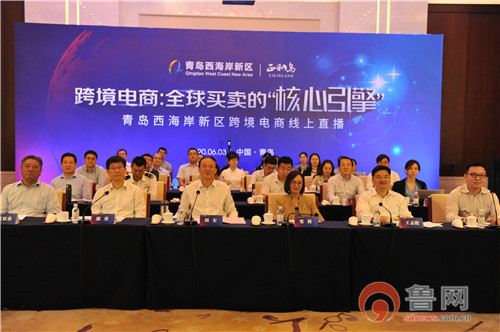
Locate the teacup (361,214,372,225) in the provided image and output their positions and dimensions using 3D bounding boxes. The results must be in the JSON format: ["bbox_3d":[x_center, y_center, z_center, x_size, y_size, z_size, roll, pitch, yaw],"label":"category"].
[{"bbox_3d":[1.055,0.496,5.707,0.108,0.085,0.108,1,3,-1],"label":"teacup"}]

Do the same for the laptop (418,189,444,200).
[{"bbox_3d":[2.199,0.359,7.675,0.325,0.200,0.260,1,3,0],"label":"laptop"}]

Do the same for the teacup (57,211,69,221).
[{"bbox_3d":[-1.704,0.465,5.689,0.110,0.090,0.110,1,3,-1],"label":"teacup"}]

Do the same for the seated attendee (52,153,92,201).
[{"bbox_3d":[-2.279,0.502,7.735,0.540,1.307,0.760,1,3,-1],"label":"seated attendee"}]

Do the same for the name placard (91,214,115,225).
[{"bbox_3d":[-1.300,0.471,5.560,0.205,0.090,0.080,1,3,-1],"label":"name placard"}]

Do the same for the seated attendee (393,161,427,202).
[{"bbox_3d":[2.006,0.568,7.800,0.500,1.265,0.750,1,3,3],"label":"seated attendee"}]

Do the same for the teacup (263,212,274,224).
[{"bbox_3d":[0.166,0.481,5.714,0.110,0.100,0.110,1,3,-1],"label":"teacup"}]

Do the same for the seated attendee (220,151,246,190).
[{"bbox_3d":[-0.246,0.449,9.287,0.450,1.308,0.760,1,3,-1],"label":"seated attendee"}]

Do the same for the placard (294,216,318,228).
[{"bbox_3d":[0.506,0.504,5.610,0.200,0.092,0.080,1,3,-3],"label":"placard"}]

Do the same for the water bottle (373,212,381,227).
[{"bbox_3d":[1.139,0.459,5.625,0.062,0.168,0.062,1,3,-1],"label":"water bottle"}]

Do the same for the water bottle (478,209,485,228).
[{"bbox_3d":[2.093,0.472,5.631,0.063,0.175,0.063,1,3,-1],"label":"water bottle"}]

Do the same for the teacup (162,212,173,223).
[{"bbox_3d":[-0.746,0.471,5.648,0.105,0.105,0.105,1,3,-1],"label":"teacup"}]

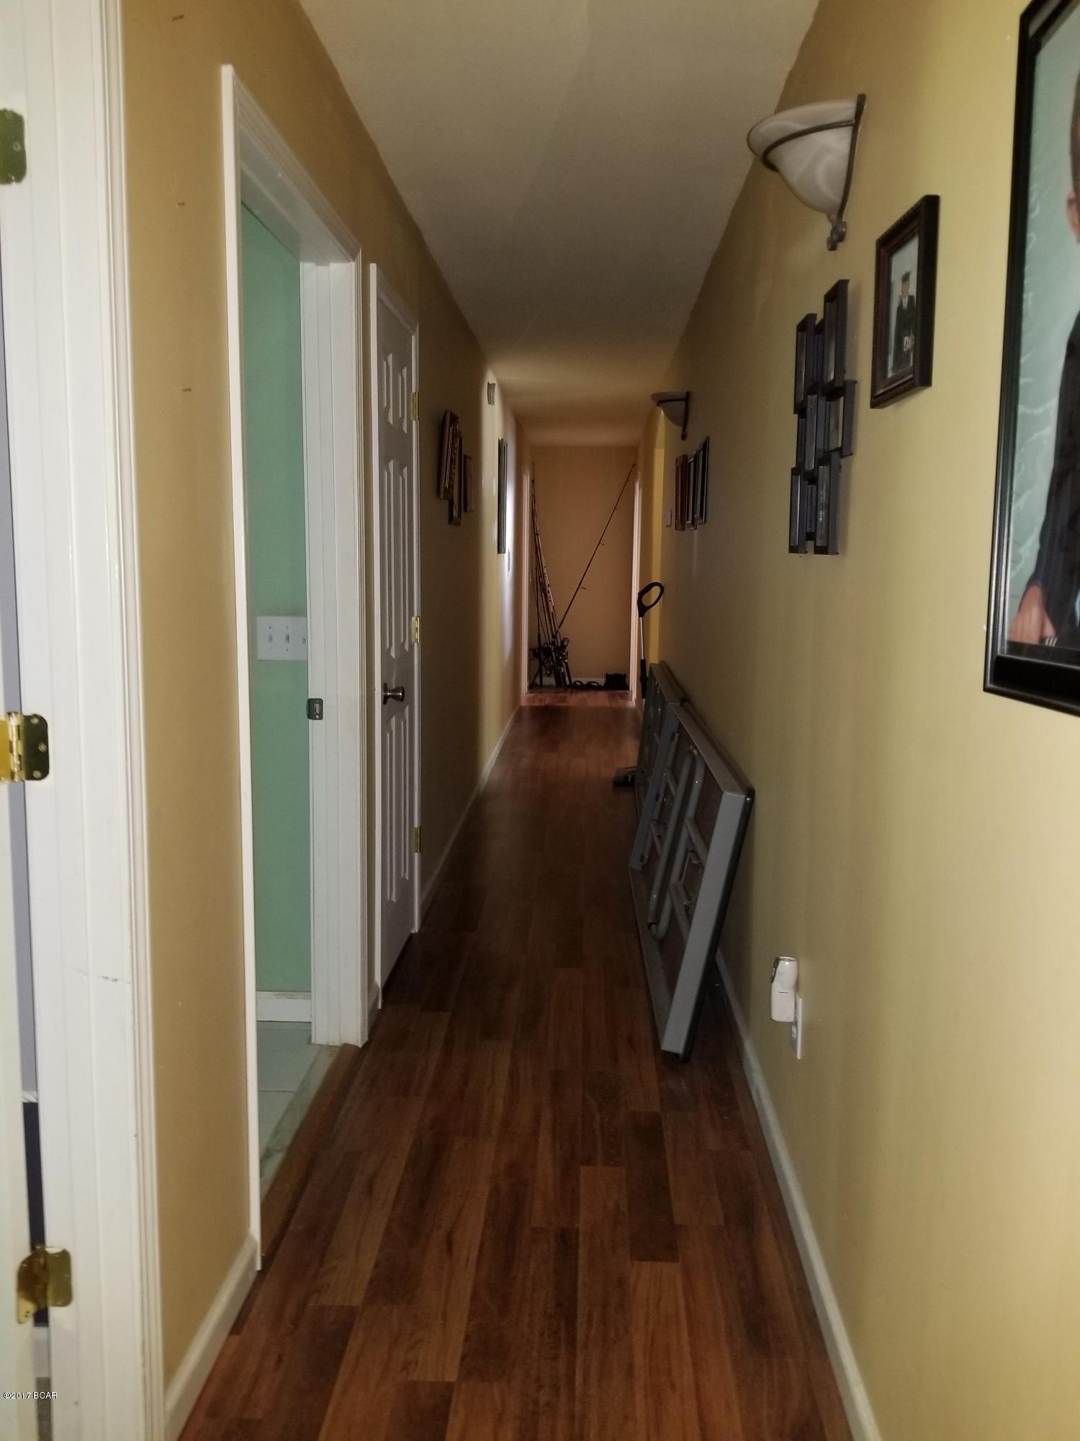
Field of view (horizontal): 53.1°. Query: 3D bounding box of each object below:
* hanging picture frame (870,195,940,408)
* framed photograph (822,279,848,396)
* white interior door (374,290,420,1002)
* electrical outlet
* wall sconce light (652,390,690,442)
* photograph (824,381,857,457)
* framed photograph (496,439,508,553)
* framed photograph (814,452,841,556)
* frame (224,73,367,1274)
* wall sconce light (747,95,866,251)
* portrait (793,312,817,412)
[{"bbox_3d":[0.508,-0.573,1.513,0.021,0.243,0.223,1,8,2],"label":"hanging picture frame"},{"bbox_3d":[0.531,-0.686,1.956,0.017,0.178,0.122,1,8,2],"label":"framed photograph"},{"bbox_3d":[-0.468,-0.226,3.439,0.048,2.060,0.660,1,8,2],"label":"white interior door"},{"bbox_3d":[0.519,0.612,2.197,0.009,0.122,0.072,1,8,2],"label":"electrical outlet"},{"bbox_3d":[0.601,-1.407,5.072,0.178,0.215,0.310,1,8,2],"label":"wall sconce light"},{"bbox_3d":[0.524,-0.519,1.895,0.019,0.122,0.145,1,8,2],"label":"photograph"},{"bbox_3d":[-0.251,-1.502,7.324,0.023,0.745,0.490,1,8,2],"label":"framed photograph"},{"bbox_3d":[0.526,-0.393,1.983,0.017,0.177,0.128,1,8,2],"label":"framed photograph"},{"bbox_3d":[-0.562,-0.082,2.381,0.147,2.100,0.985,1,8,2],"label":"frame"},{"bbox_3d":[0.455,-0.944,1.924,0.178,0.215,0.310,1,8,2],"label":"wall sconce light"},{"bbox_3d":[0.543,-0.725,2.219,0.017,0.182,0.123,1,8,2],"label":"portrait"}]

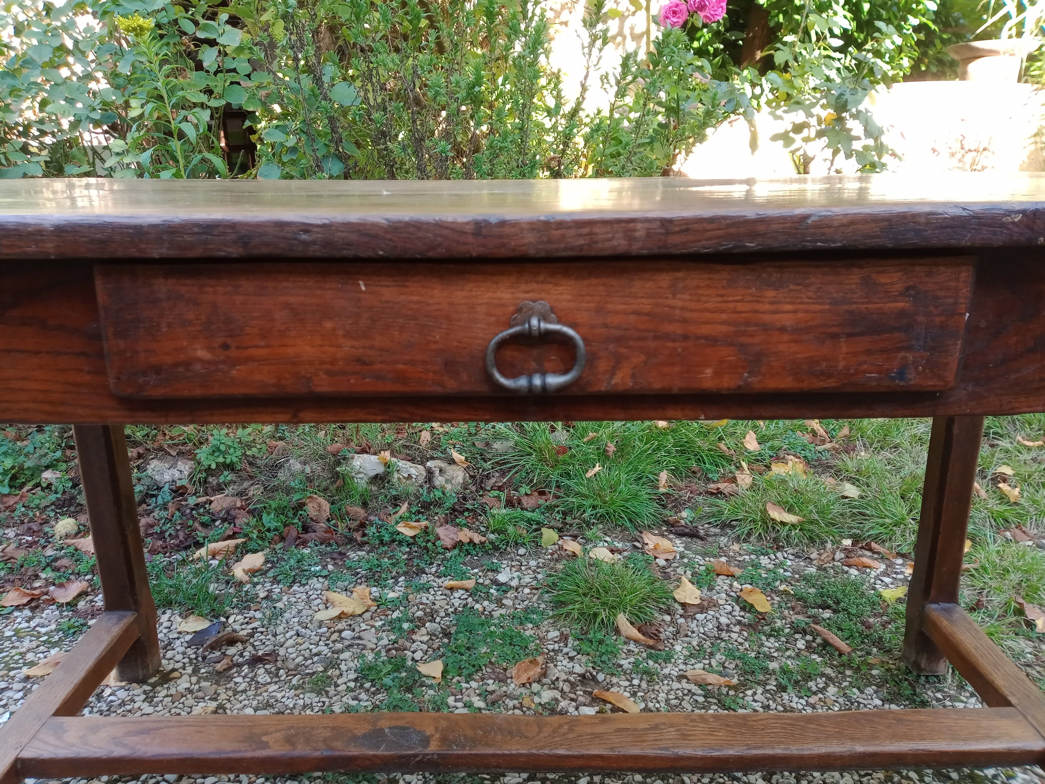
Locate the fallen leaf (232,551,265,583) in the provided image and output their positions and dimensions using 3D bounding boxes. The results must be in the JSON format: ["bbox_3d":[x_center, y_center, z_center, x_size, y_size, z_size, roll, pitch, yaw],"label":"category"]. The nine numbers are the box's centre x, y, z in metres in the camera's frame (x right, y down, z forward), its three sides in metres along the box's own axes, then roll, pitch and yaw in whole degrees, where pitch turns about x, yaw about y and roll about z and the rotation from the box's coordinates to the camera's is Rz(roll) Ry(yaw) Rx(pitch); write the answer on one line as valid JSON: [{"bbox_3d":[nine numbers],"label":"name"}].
[{"bbox_3d":[-0.532,0.340,1.590,0.054,0.025,0.085,4,17,16],"label":"fallen leaf"}]

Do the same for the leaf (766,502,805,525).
[{"bbox_3d":[0.561,0.260,1.742,0.085,0.028,0.040,8,18,27],"label":"leaf"}]

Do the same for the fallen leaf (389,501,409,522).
[{"bbox_3d":[-0.270,0.262,1.786,0.055,0.035,0.030,-16,22,-43],"label":"fallen leaf"}]

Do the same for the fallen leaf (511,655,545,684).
[{"bbox_3d":[0.009,0.434,1.275,0.042,0.027,0.060,13,21,38],"label":"fallen leaf"}]

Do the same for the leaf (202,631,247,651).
[{"bbox_3d":[-0.498,0.417,1.364,0.076,0.022,0.026,-7,17,-21],"label":"leaf"}]

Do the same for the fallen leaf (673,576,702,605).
[{"bbox_3d":[0.299,0.359,1.477,0.052,0.020,0.074,-1,16,-2],"label":"fallen leaf"}]

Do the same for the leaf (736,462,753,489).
[{"bbox_3d":[0.525,0.199,1.935,0.043,0.050,0.055,4,17,15],"label":"leaf"}]

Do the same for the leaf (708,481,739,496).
[{"bbox_3d":[0.472,0.227,1.917,0.074,0.020,0.040,0,16,3],"label":"leaf"}]

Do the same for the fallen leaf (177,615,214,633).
[{"bbox_3d":[-0.565,0.402,1.413,0.054,0.016,0.032,2,17,10],"label":"fallen leaf"}]

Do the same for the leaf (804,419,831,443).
[{"bbox_3d":[0.827,0.111,2.281,0.085,0.042,0.040,12,20,36],"label":"leaf"}]

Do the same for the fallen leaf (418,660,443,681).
[{"bbox_3d":[-0.143,0.437,1.275,0.041,0.018,0.038,-3,16,-7],"label":"fallen leaf"}]

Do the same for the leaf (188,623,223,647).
[{"bbox_3d":[-0.539,0.412,1.385,0.072,0.018,0.037,-16,22,-43],"label":"leaf"}]

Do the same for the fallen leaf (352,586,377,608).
[{"bbox_3d":[-0.290,0.375,1.493,0.031,0.018,0.061,-8,18,-25],"label":"fallen leaf"}]

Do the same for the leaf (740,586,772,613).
[{"bbox_3d":[0.427,0.373,1.472,0.038,0.020,0.068,-10,19,-28],"label":"leaf"}]

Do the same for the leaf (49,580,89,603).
[{"bbox_3d":[-0.846,0.373,1.524,0.070,0.029,0.046,-3,16,-9],"label":"leaf"}]

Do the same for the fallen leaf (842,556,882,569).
[{"bbox_3d":[0.670,0.337,1.607,0.078,0.015,0.028,3,16,12],"label":"fallen leaf"}]

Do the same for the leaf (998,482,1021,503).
[{"bbox_3d":[1.085,0.223,1.817,0.052,0.035,0.045,13,21,38],"label":"leaf"}]

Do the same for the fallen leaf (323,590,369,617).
[{"bbox_3d":[-0.318,0.382,1.474,0.085,0.025,0.052,7,18,24],"label":"fallen leaf"}]

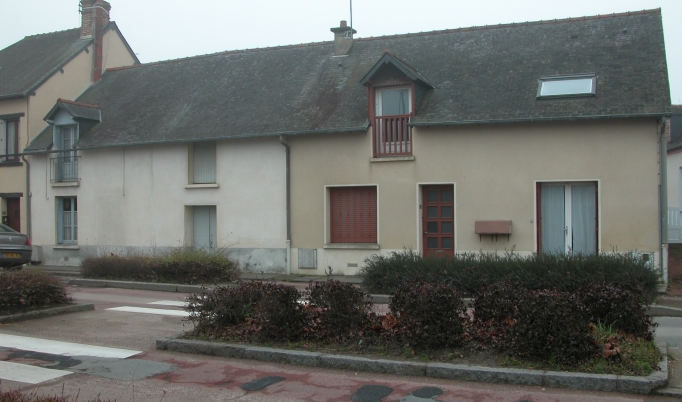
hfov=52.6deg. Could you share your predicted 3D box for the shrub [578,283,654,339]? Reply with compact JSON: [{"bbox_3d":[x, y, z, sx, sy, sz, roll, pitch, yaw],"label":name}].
[{"bbox_3d":[3.056,1.282,7.635,0.780,0.660,0.750,-1,-1,24],"label":"shrub"}]

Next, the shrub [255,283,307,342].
[{"bbox_3d":[-0.716,1.316,8.285,0.620,0.680,0.620,-1,-1,0],"label":"shrub"}]

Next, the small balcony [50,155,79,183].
[{"bbox_3d":[-7.980,-0.867,19.945,1.080,0.850,0.220,-1,0,23],"label":"small balcony"}]

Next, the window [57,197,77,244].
[{"bbox_3d":[-8.216,0.594,20.659,0.859,1.416,0.170,-1,-1,27],"label":"window"}]

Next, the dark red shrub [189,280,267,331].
[{"bbox_3d":[-1.474,1.331,8.935,0.930,0.680,0.780,-1,-1,24],"label":"dark red shrub"}]

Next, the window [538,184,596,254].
[{"bbox_3d":[4.816,0.606,14.668,1.300,2.000,0.150,-1,0,22],"label":"window"}]

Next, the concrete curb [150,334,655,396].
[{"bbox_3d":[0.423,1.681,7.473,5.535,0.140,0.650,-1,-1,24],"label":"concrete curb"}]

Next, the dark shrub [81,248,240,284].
[{"bbox_3d":[-4.050,1.380,15.300,3.750,0.640,1.000,-1,0,24],"label":"dark shrub"}]

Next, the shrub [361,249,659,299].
[{"bbox_3d":[2.899,1.270,12.274,5.000,0.820,1.200,-1,-1,23],"label":"shrub"}]

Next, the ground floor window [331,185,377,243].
[{"bbox_3d":[0.298,0.329,16.444,1.200,1.370,0.150,-1,0,22],"label":"ground floor window"}]

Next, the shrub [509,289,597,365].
[{"bbox_3d":[2.200,1.250,7.200,0.850,0.710,0.800,-1,0,24],"label":"shrub"}]

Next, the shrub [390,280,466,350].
[{"bbox_3d":[0.994,1.258,7.736,0.800,0.750,0.750,-1,-1,24],"label":"shrub"}]

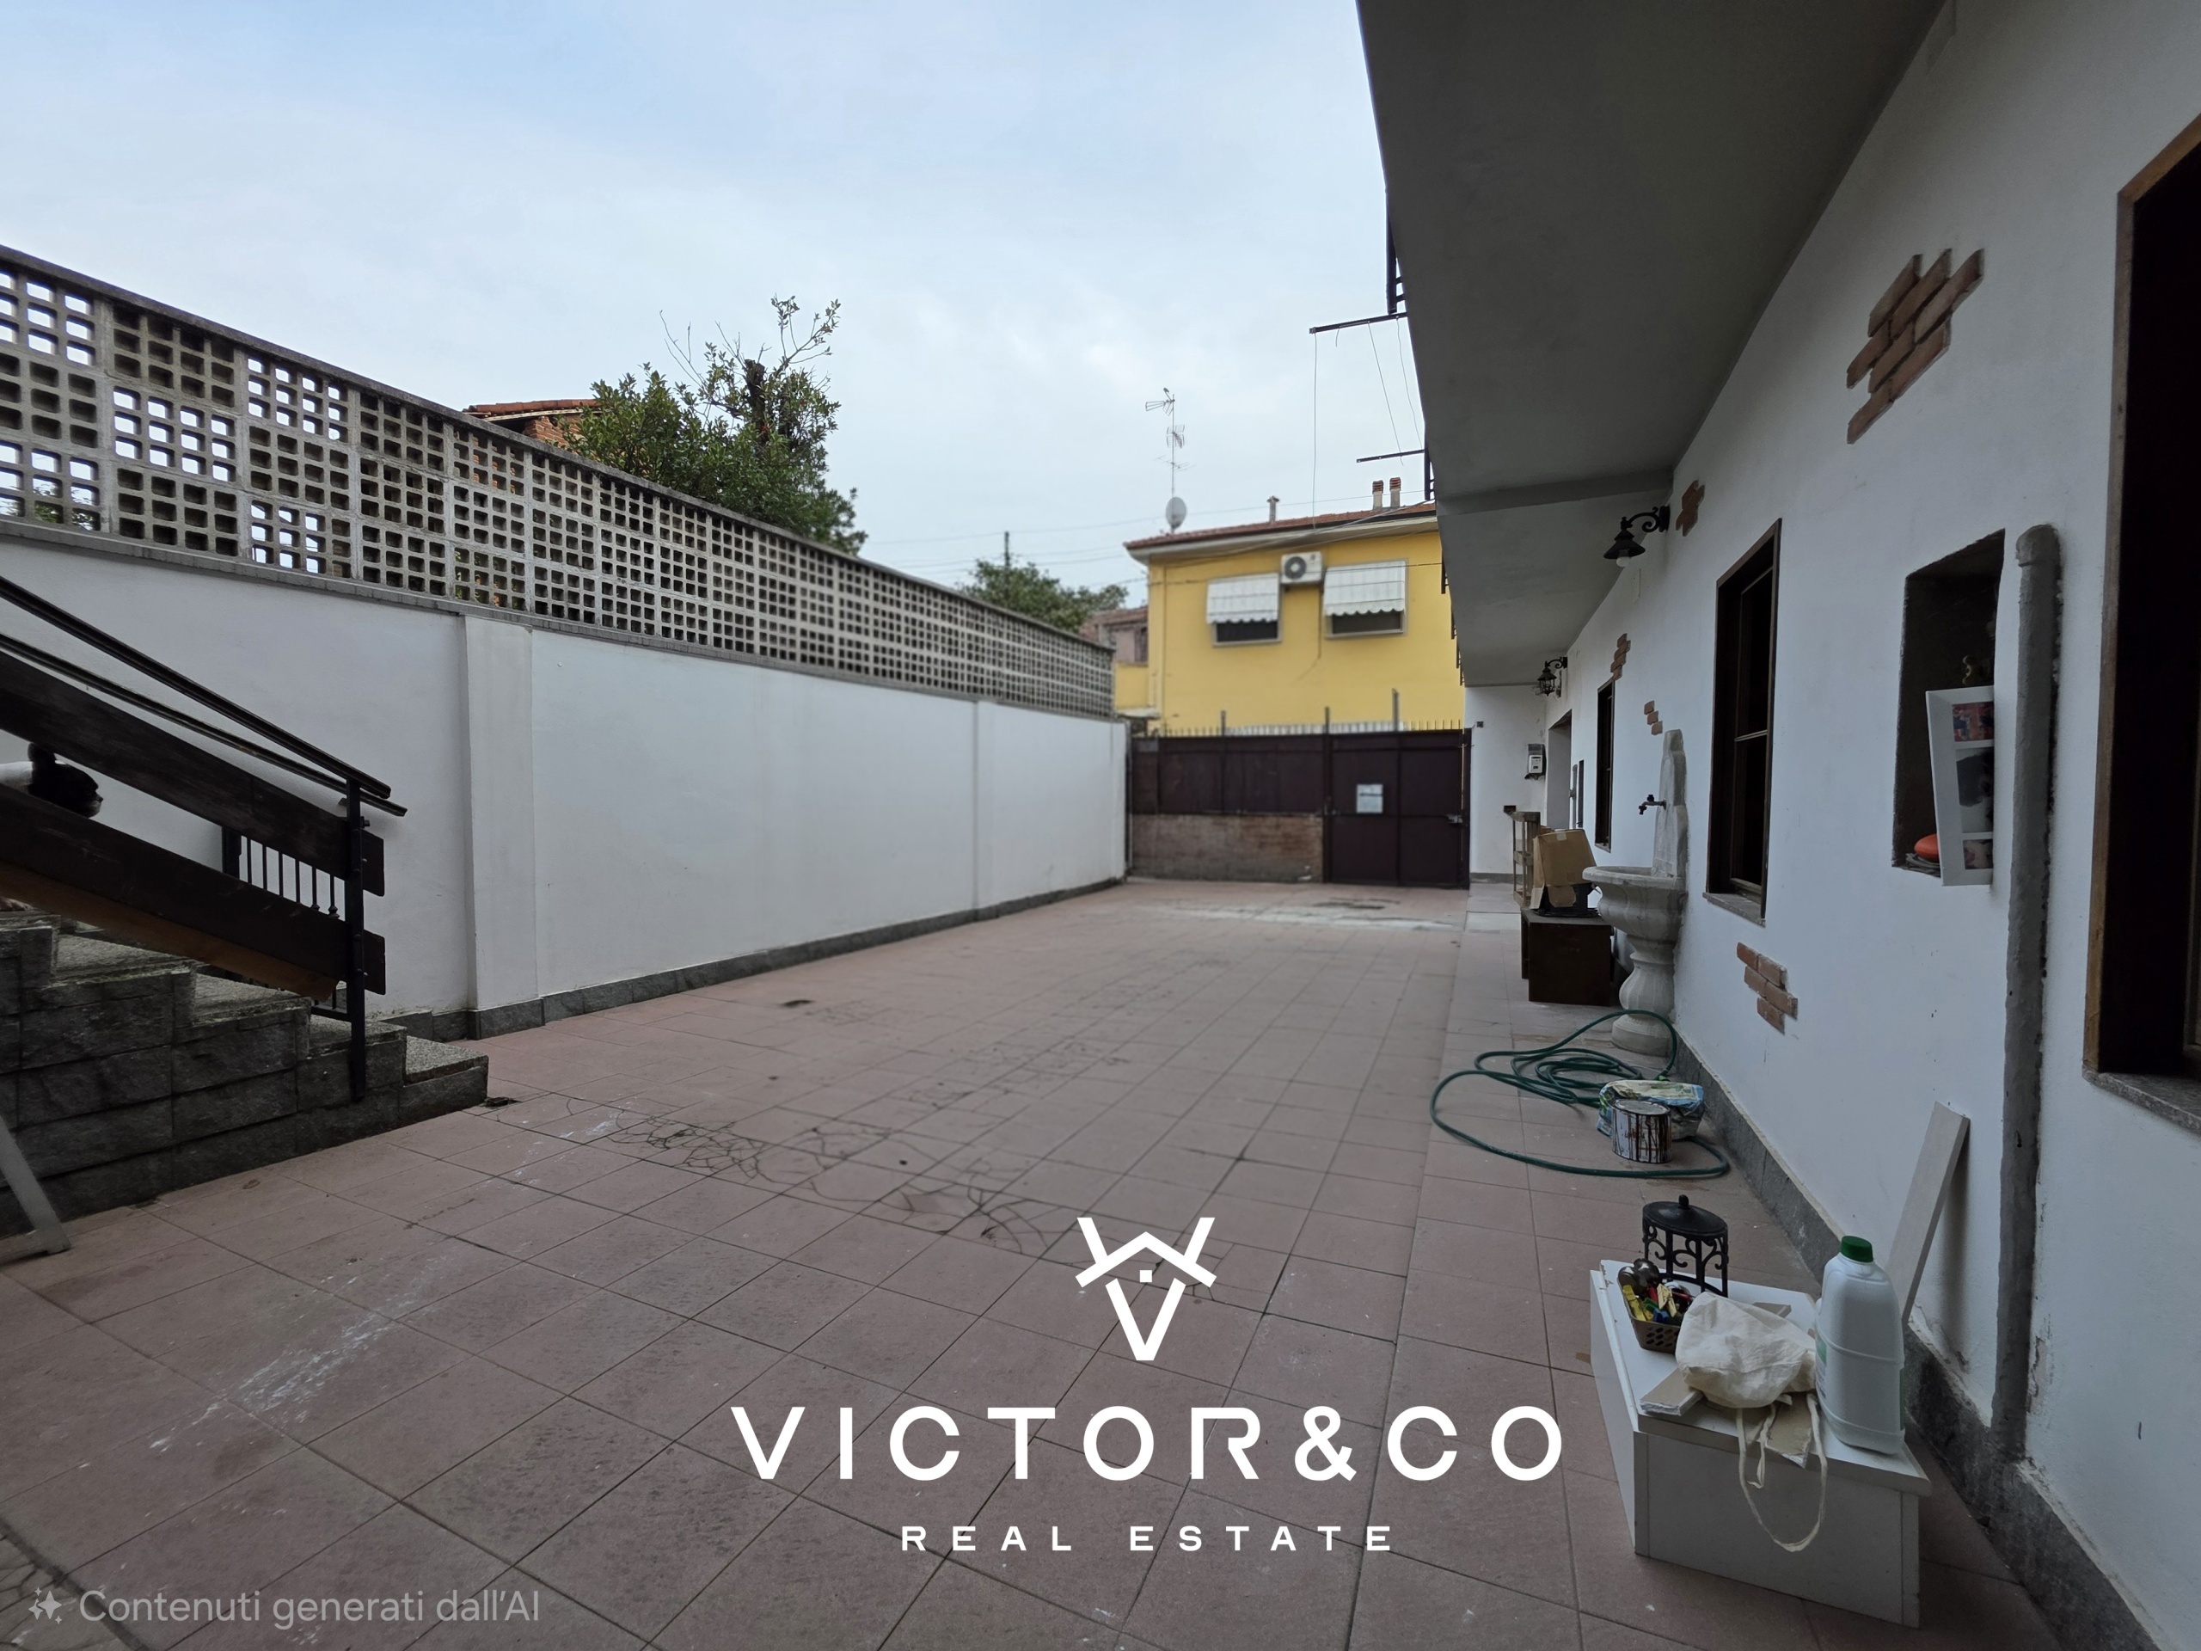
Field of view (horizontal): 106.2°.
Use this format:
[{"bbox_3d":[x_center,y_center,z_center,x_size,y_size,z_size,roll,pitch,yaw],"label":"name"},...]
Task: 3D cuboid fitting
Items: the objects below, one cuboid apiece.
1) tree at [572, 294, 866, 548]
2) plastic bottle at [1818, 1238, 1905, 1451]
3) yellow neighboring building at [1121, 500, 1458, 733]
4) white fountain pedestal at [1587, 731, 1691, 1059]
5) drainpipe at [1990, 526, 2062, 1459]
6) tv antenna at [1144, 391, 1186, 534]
[{"bbox_3d":[-3.972,-2.265,8.573,2.950,6.400,2.950,1,3,25],"label":"tree"},{"bbox_3d":[1.262,0.841,1.385,0.096,0.284,0.165,1,3,25],"label":"plastic bottle"},{"bbox_3d":[6.273,-3.165,19.043,8.000,7.500,8.000,1,3,28],"label":"yellow neighboring building"},{"bbox_3d":[2.583,0.332,4.077,0.370,1.545,0.660,1,3,25],"label":"white fountain pedestal"},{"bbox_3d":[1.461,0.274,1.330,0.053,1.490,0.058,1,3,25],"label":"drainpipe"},{"bbox_3d":[1.489,-7.950,17.900,0.950,3.050,0.850,1,3,25],"label":"tv antenna"}]

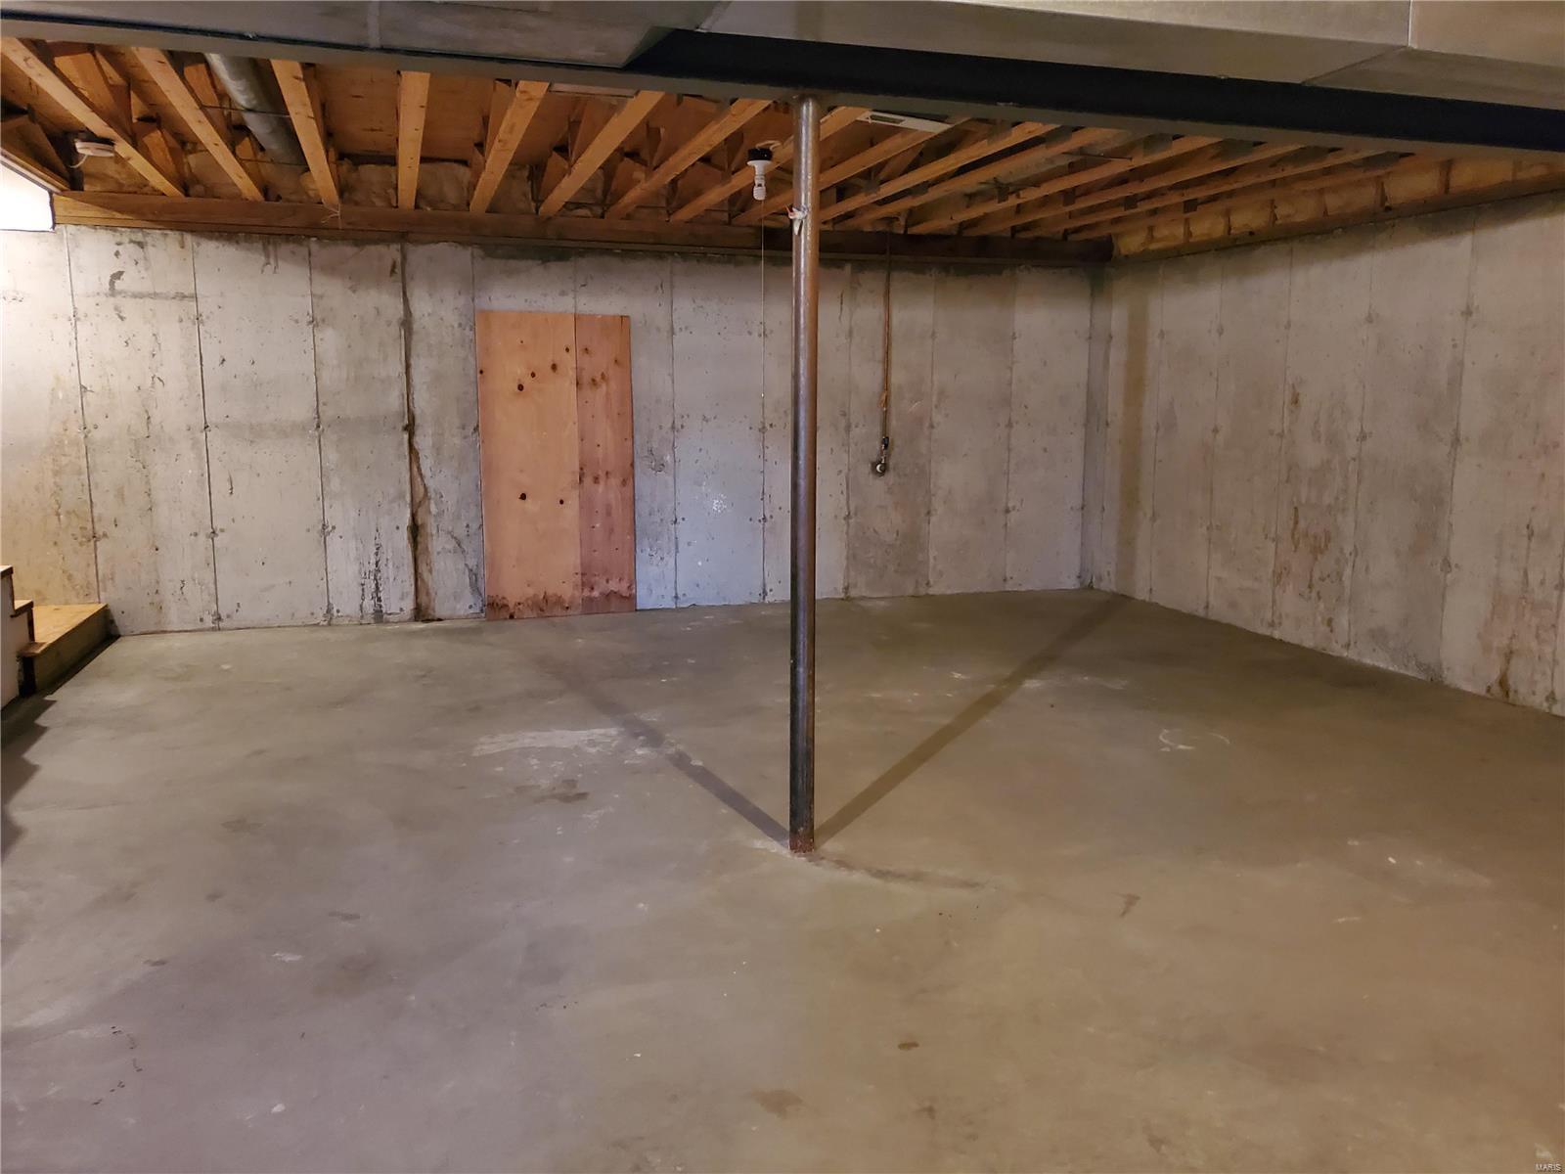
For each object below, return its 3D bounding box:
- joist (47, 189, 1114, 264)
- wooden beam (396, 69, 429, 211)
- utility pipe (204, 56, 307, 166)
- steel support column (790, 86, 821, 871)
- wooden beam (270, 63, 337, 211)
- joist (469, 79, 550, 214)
[{"bbox_3d":[-0.840,-2.192,7.369,6.540,0.178,0.100,-3,10,-18],"label":"joist"},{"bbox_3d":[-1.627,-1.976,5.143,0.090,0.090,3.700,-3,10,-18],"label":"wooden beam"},{"bbox_3d":[-2.218,-2.071,4.869,0.150,0.150,2.450,-3,10,-18],"label":"utility pipe"},{"bbox_3d":[0.062,-0.270,3.401,0.076,2.180,0.076,0,9,0],"label":"steel support column"},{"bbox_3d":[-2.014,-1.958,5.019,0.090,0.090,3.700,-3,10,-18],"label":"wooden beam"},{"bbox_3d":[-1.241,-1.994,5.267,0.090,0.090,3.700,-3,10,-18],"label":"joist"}]

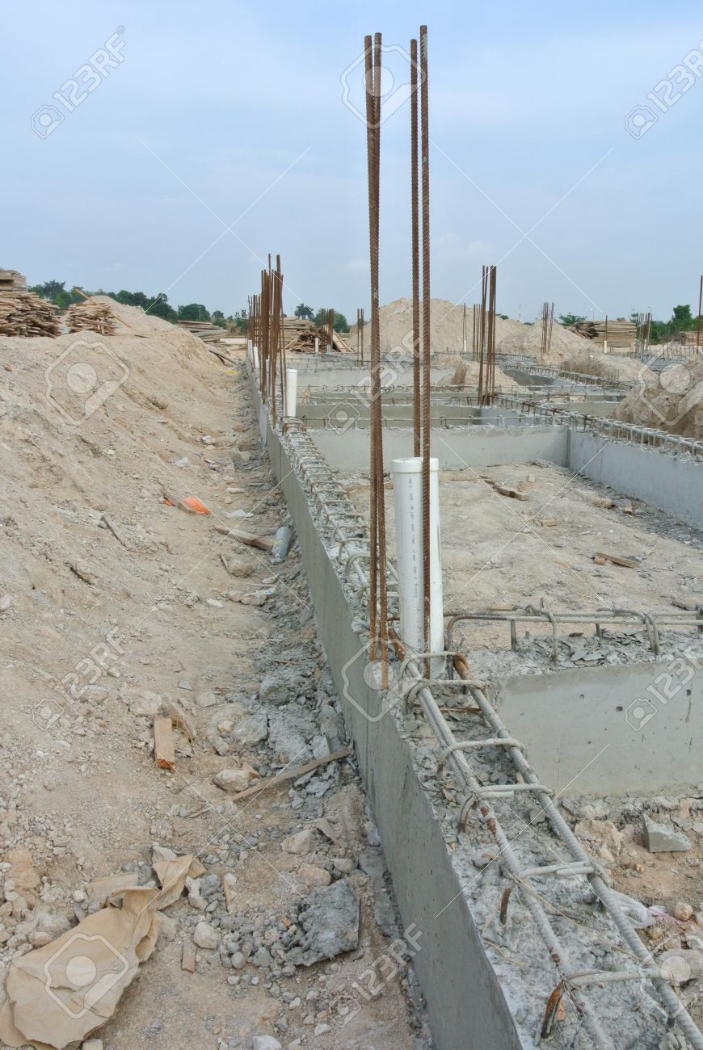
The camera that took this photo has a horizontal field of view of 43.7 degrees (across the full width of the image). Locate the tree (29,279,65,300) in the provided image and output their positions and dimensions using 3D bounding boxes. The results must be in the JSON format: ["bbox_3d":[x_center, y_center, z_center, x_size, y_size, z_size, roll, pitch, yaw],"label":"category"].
[{"bbox_3d":[-52.131,-37.753,149.124,6.178,7.854,6.178,-1,13,0],"label":"tree"}]

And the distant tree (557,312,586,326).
[{"bbox_3d":[35.237,-32.236,139.659,4.718,3.059,4.718,-1,13,0],"label":"distant tree"}]

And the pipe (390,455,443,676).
[{"bbox_3d":[0.173,0.107,2.260,0.115,0.550,0.115,-3,12,0],"label":"pipe"}]

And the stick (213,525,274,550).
[{"bbox_3d":[-0.671,0.079,5.450,0.380,0.055,0.100,13,17,31],"label":"stick"}]

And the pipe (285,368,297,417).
[{"bbox_3d":[-0.562,-1.197,8.097,0.118,0.474,0.118,-1,13,0],"label":"pipe"}]

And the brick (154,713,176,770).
[{"bbox_3d":[-0.561,0.649,2.630,0.060,0.042,0.210,-3,23,-13],"label":"brick"}]

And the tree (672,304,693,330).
[{"bbox_3d":[56.631,-35.052,149.453,3.791,4.906,3.791,-1,13,0],"label":"tree"}]

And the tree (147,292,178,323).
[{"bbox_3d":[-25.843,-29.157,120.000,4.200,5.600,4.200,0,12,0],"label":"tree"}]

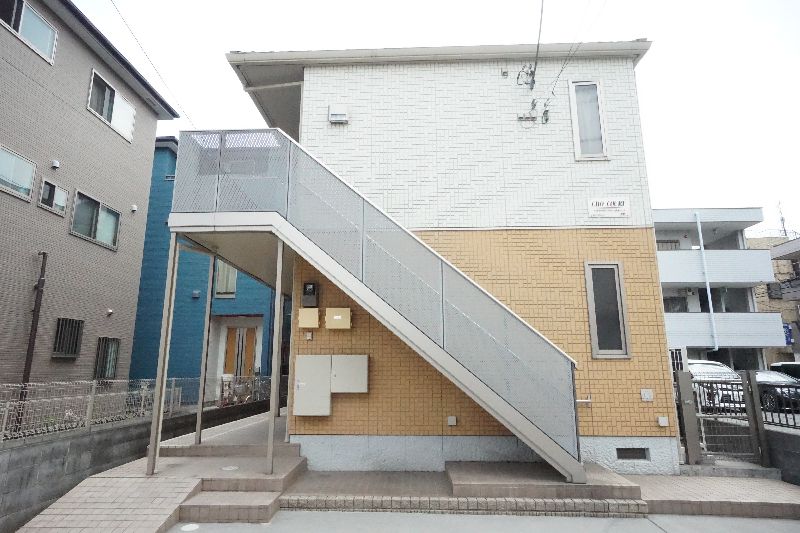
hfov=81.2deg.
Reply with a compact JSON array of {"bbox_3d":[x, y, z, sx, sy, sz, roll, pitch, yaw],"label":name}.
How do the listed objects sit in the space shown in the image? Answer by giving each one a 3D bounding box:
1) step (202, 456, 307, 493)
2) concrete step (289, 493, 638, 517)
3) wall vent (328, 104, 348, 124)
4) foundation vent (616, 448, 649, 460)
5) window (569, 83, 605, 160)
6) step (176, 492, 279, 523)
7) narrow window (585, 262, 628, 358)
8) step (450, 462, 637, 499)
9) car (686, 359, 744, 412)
[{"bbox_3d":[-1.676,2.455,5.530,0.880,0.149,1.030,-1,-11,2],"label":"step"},{"bbox_3d":[0.613,2.472,4.856,3.710,0.123,0.230,-1,-11,2],"label":"concrete step"},{"bbox_3d":[-0.915,-2.268,6.882,0.275,0.290,0.120,-1,-11,2],"label":"wall vent"},{"bbox_3d":[2.945,2.375,5.919,0.398,0.125,0.080,-1,-11,2],"label":"foundation vent"},{"bbox_3d":[2.729,-2.116,6.765,0.489,1.257,0.100,-1,-11,2],"label":"window"},{"bbox_3d":[-1.699,2.449,4.767,0.863,0.151,0.472,-1,-11,2],"label":"step"},{"bbox_3d":[2.783,0.585,6.248,0.502,1.295,0.100,-1,-11,2],"label":"narrow window"},{"bbox_3d":[1.532,2.444,5.381,1.915,0.123,1.092,-1,-11,2],"label":"step"},{"bbox_3d":[9.744,3.746,15.050,1.700,1.500,4.200,-2,-11,8],"label":"car"}]

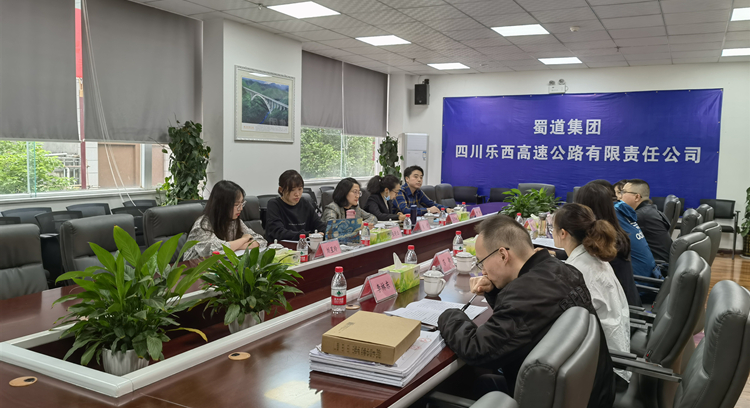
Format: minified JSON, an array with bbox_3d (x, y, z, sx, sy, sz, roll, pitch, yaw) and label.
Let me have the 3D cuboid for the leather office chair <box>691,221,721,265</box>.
[{"bbox_3d":[1.802,0.597,3.744,0.680,1.020,0.620,4,6,28],"label":"leather office chair"}]

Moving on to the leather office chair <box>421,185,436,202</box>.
[{"bbox_3d":[0.847,0.309,6.655,0.680,1.020,0.620,4,6,28],"label":"leather office chair"}]

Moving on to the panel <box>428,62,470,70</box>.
[{"bbox_3d":[1.253,-2.335,9.800,0.590,0.040,0.590,5,6,28],"label":"panel"}]

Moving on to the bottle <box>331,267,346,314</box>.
[{"bbox_3d":[-0.151,0.347,2.377,0.062,0.193,0.062,1,5,0],"label":"bottle"}]

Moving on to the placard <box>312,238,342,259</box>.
[{"bbox_3d":[-0.283,0.276,3.628,0.092,0.100,0.198,4,6,28],"label":"placard"}]

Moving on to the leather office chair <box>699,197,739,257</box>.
[{"bbox_3d":[5.021,0.362,8.595,0.580,0.850,0.560,4,6,28],"label":"leather office chair"}]

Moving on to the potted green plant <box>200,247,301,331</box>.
[{"bbox_3d":[-0.533,0.370,2.465,0.420,0.410,0.410,0,6,-12],"label":"potted green plant"}]

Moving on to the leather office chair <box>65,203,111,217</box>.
[{"bbox_3d":[-2.482,0.457,5.399,0.560,0.860,0.570,4,6,28],"label":"leather office chair"}]

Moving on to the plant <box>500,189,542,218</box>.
[{"bbox_3d":[1.611,0.036,6.542,0.450,0.420,0.450,4,6,28],"label":"plant"}]

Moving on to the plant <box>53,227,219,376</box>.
[{"bbox_3d":[-0.765,0.334,1.865,0.470,0.500,0.480,4,6,28],"label":"plant"}]

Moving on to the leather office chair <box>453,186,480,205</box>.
[{"bbox_3d":[1.552,0.100,10.424,0.580,0.850,0.560,4,6,28],"label":"leather office chair"}]

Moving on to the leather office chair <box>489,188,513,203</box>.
[{"bbox_3d":[2.154,0.138,10.048,0.570,0.830,0.580,4,6,28],"label":"leather office chair"}]

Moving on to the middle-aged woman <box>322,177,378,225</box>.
[{"bbox_3d":[-0.236,0.365,5.090,0.720,1.190,0.520,5,6,28],"label":"middle-aged woman"}]

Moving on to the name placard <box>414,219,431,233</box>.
[{"bbox_3d":[0.400,0.180,4.869,0.092,0.100,0.195,4,6,28],"label":"name placard"}]

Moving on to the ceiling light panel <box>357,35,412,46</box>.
[{"bbox_3d":[0.117,-2.146,7.668,0.590,0.030,0.590,4,6,28],"label":"ceiling light panel"}]

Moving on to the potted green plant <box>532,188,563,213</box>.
[{"bbox_3d":[2.118,-0.010,7.290,0.440,0.410,0.440,4,6,28],"label":"potted green plant"}]

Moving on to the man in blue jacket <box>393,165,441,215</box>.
[{"bbox_3d":[0.420,0.251,5.913,0.540,1.260,0.800,-3,7,-42],"label":"man in blue jacket"}]

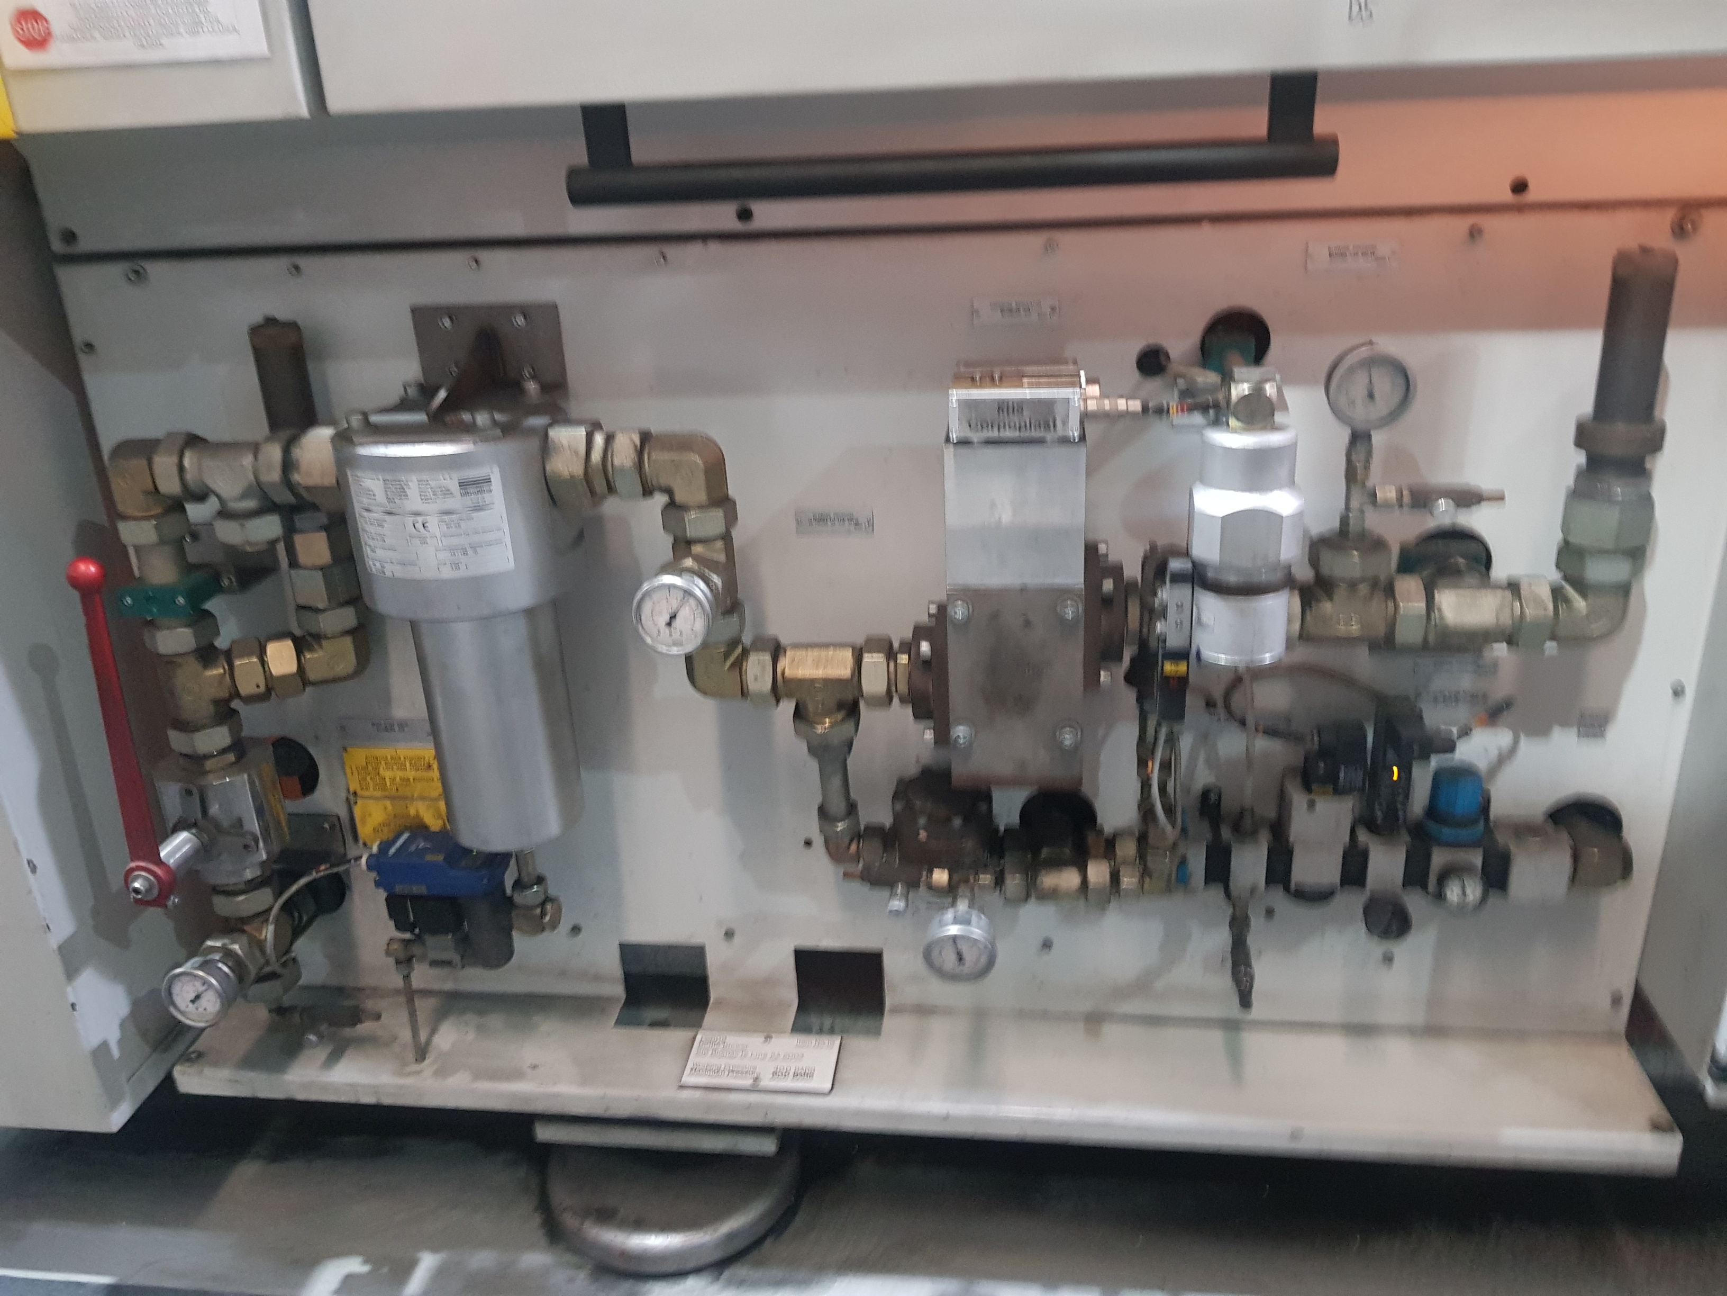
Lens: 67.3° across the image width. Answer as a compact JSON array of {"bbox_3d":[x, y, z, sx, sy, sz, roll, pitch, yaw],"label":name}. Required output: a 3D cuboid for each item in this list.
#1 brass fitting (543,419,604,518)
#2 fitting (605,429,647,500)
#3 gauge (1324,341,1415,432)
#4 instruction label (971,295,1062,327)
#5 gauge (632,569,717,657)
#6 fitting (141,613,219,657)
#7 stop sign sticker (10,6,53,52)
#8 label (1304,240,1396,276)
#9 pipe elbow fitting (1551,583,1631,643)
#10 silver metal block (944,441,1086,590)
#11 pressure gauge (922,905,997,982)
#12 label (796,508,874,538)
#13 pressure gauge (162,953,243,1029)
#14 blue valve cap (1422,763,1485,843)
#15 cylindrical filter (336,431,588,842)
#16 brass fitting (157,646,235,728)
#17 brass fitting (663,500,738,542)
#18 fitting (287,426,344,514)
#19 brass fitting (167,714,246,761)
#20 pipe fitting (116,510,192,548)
[{"bbox_3d":[-0.250,-0.154,1.121,0.034,0.077,0.077,0,20,7],"label":"brass fitting"},{"bbox_3d":[-0.204,-0.157,1.114,0.025,0.060,0.060,0,20,7],"label":"fitting"},{"bbox_3d":[0.342,-0.176,0.876,0.057,0.058,0.030,0,21,8],"label":"gauge"},{"bbox_3d":[0.115,-0.254,0.982,0.066,0.022,0.002,0,21,8],"label":"instruction label"},{"bbox_3d":[-0.139,-0.033,0.979,0.062,0.062,0.042,0,22,8],"label":"gauge"},{"bbox_3d":[-0.682,-0.014,1.295,0.067,0.026,0.065,0,21,7],"label":"fitting"},{"bbox_3d":[-0.508,-0.378,0.792,0.028,0.026,0.001,0,21,8],"label":"stop sign sticker"},{"bbox_3d":[0.354,-0.282,0.939,0.066,0.023,0.002,0,21,8],"label":"label"},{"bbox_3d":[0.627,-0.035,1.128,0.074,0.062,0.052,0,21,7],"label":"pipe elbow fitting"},{"bbox_3d":[0.123,-0.116,1.058,0.109,0.119,0.075,0,20,7],"label":"silver metal block"},{"bbox_3d":[0.082,0.245,1.087,0.061,0.061,0.042,0,22,8],"label":"pressure gauge"},{"bbox_3d":[-0.025,-0.109,1.133,0.068,0.021,0.002,0,22,8],"label":"label"},{"bbox_3d":[-0.665,0.345,1.305,0.066,0.066,0.042,0,20,7],"label":"pressure gauge"},{"bbox_3d":[0.496,0.129,1.088,0.047,0.058,0.047,0,22,8],"label":"blue valve cap"},{"bbox_3d":[-0.315,-0.006,1.084,0.165,0.360,0.165,-3,22,-1],"label":"cylindrical filter"},{"bbox_3d":[-0.640,0.036,1.241,0.055,0.066,0.055,0,20,7],"label":"brass fitting"},{"bbox_3d":[-0.141,-0.110,1.124,0.064,0.026,0.062,0,20,7],"label":"brass fitting"},{"bbox_3d":[-0.497,-0.166,1.212,0.043,0.078,0.076,0,21,7],"label":"fitting"},{"bbox_3d":[-0.586,0.079,1.155,0.056,0.027,0.054,0,22,8],"label":"brass fitting"},{"bbox_3d":[-0.649,-0.110,1.188,0.061,0.026,0.060,0,20,7],"label":"pipe fitting"}]

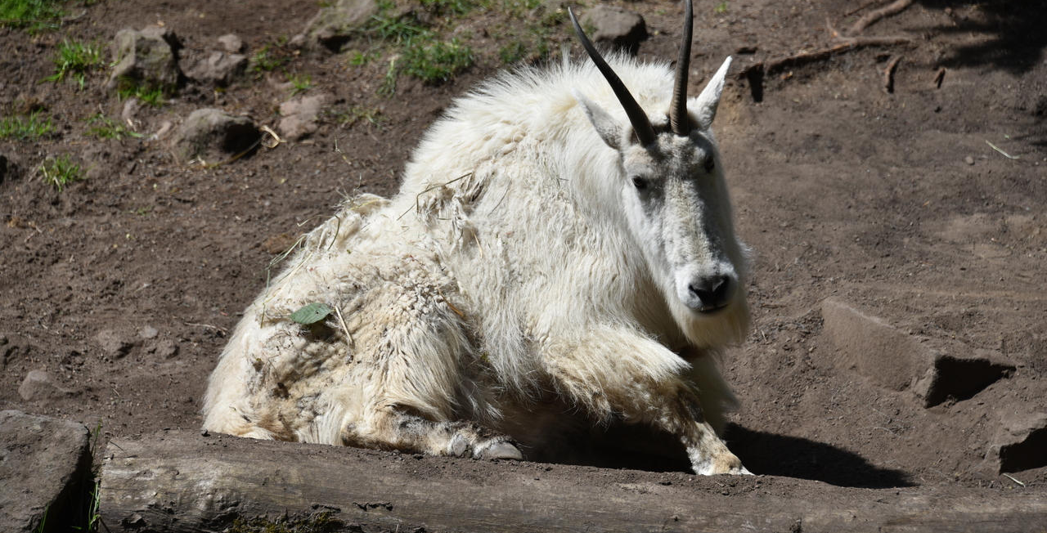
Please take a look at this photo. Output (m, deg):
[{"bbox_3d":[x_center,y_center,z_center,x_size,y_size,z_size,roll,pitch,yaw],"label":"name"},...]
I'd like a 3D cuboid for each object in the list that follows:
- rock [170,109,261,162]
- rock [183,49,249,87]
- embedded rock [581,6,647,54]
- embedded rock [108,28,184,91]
[{"bbox_3d":[-0.499,-0.214,8.950,0.140,0.078,0.110,0,12,0],"label":"rock"},{"bbox_3d":[-0.508,-0.325,9.100,0.100,0.060,0.080,0,12,0],"label":"rock"},{"bbox_3d":[0.151,-0.396,9.250,0.110,0.075,0.090,0,12,0],"label":"embedded rock"},{"bbox_3d":[-0.624,-0.341,9.100,0.122,0.095,0.100,0,12,0],"label":"embedded rock"}]

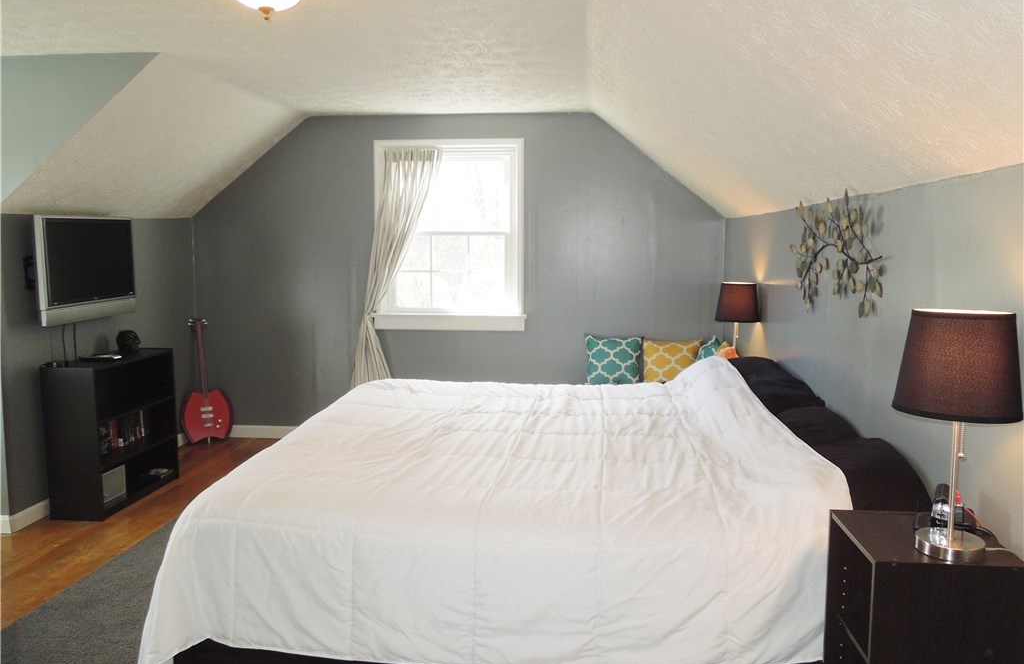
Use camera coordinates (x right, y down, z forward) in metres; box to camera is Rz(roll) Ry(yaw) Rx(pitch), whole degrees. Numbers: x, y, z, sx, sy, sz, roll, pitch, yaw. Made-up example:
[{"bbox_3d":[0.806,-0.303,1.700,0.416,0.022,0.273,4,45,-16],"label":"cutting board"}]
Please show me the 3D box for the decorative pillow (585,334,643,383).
[{"bbox_3d":[0.676,0.202,4.865,0.368,0.364,0.130,1,-5,5],"label":"decorative pillow"}]

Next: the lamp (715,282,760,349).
[{"bbox_3d":[1.170,-0.004,3.841,0.227,0.496,0.227,1,7,5],"label":"lamp"}]

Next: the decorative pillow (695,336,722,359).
[{"bbox_3d":[1.267,0.230,4.716,0.130,0.368,0.361,14,-3,-36],"label":"decorative pillow"}]

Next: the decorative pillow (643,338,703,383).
[{"bbox_3d":[1.049,0.210,4.846,0.389,0.368,0.130,1,-5,5],"label":"decorative pillow"}]

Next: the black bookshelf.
[{"bbox_3d":[-2.175,0.529,4.058,0.299,0.783,0.701,1,7,5],"label":"black bookshelf"}]

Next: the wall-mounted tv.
[{"bbox_3d":[-2.209,-0.333,3.852,0.085,0.521,0.716,1,7,5],"label":"wall-mounted tv"}]

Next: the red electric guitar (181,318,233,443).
[{"bbox_3d":[-2.143,0.346,5.197,0.361,0.896,0.075,-5,-1,-25],"label":"red electric guitar"}]

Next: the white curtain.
[{"bbox_3d":[-0.786,-0.277,5.070,0.632,1.946,0.120,1,7,5],"label":"white curtain"}]

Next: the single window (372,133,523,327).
[{"bbox_3d":[-0.433,-0.656,5.085,1.042,1.300,0.120,1,7,5],"label":"single window"}]

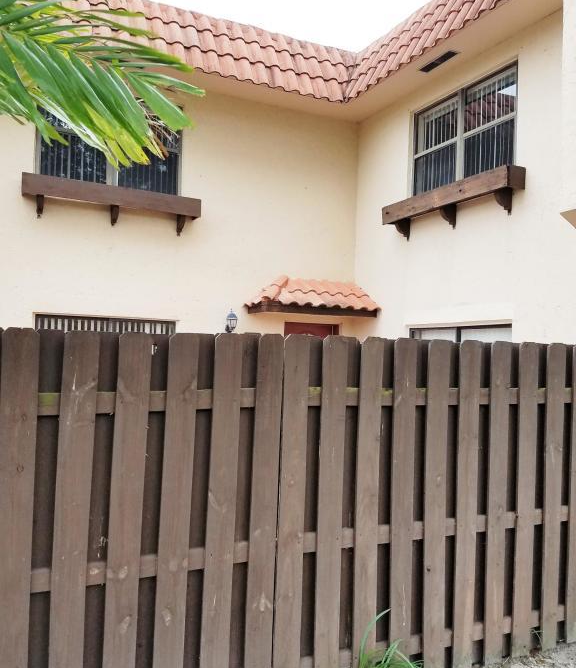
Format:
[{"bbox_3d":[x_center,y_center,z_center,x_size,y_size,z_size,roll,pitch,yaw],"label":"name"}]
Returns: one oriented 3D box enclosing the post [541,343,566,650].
[{"bbox_3d":[1.534,0.938,3.354,0.147,1.767,0.020,2,-1,-23],"label":"post"}]

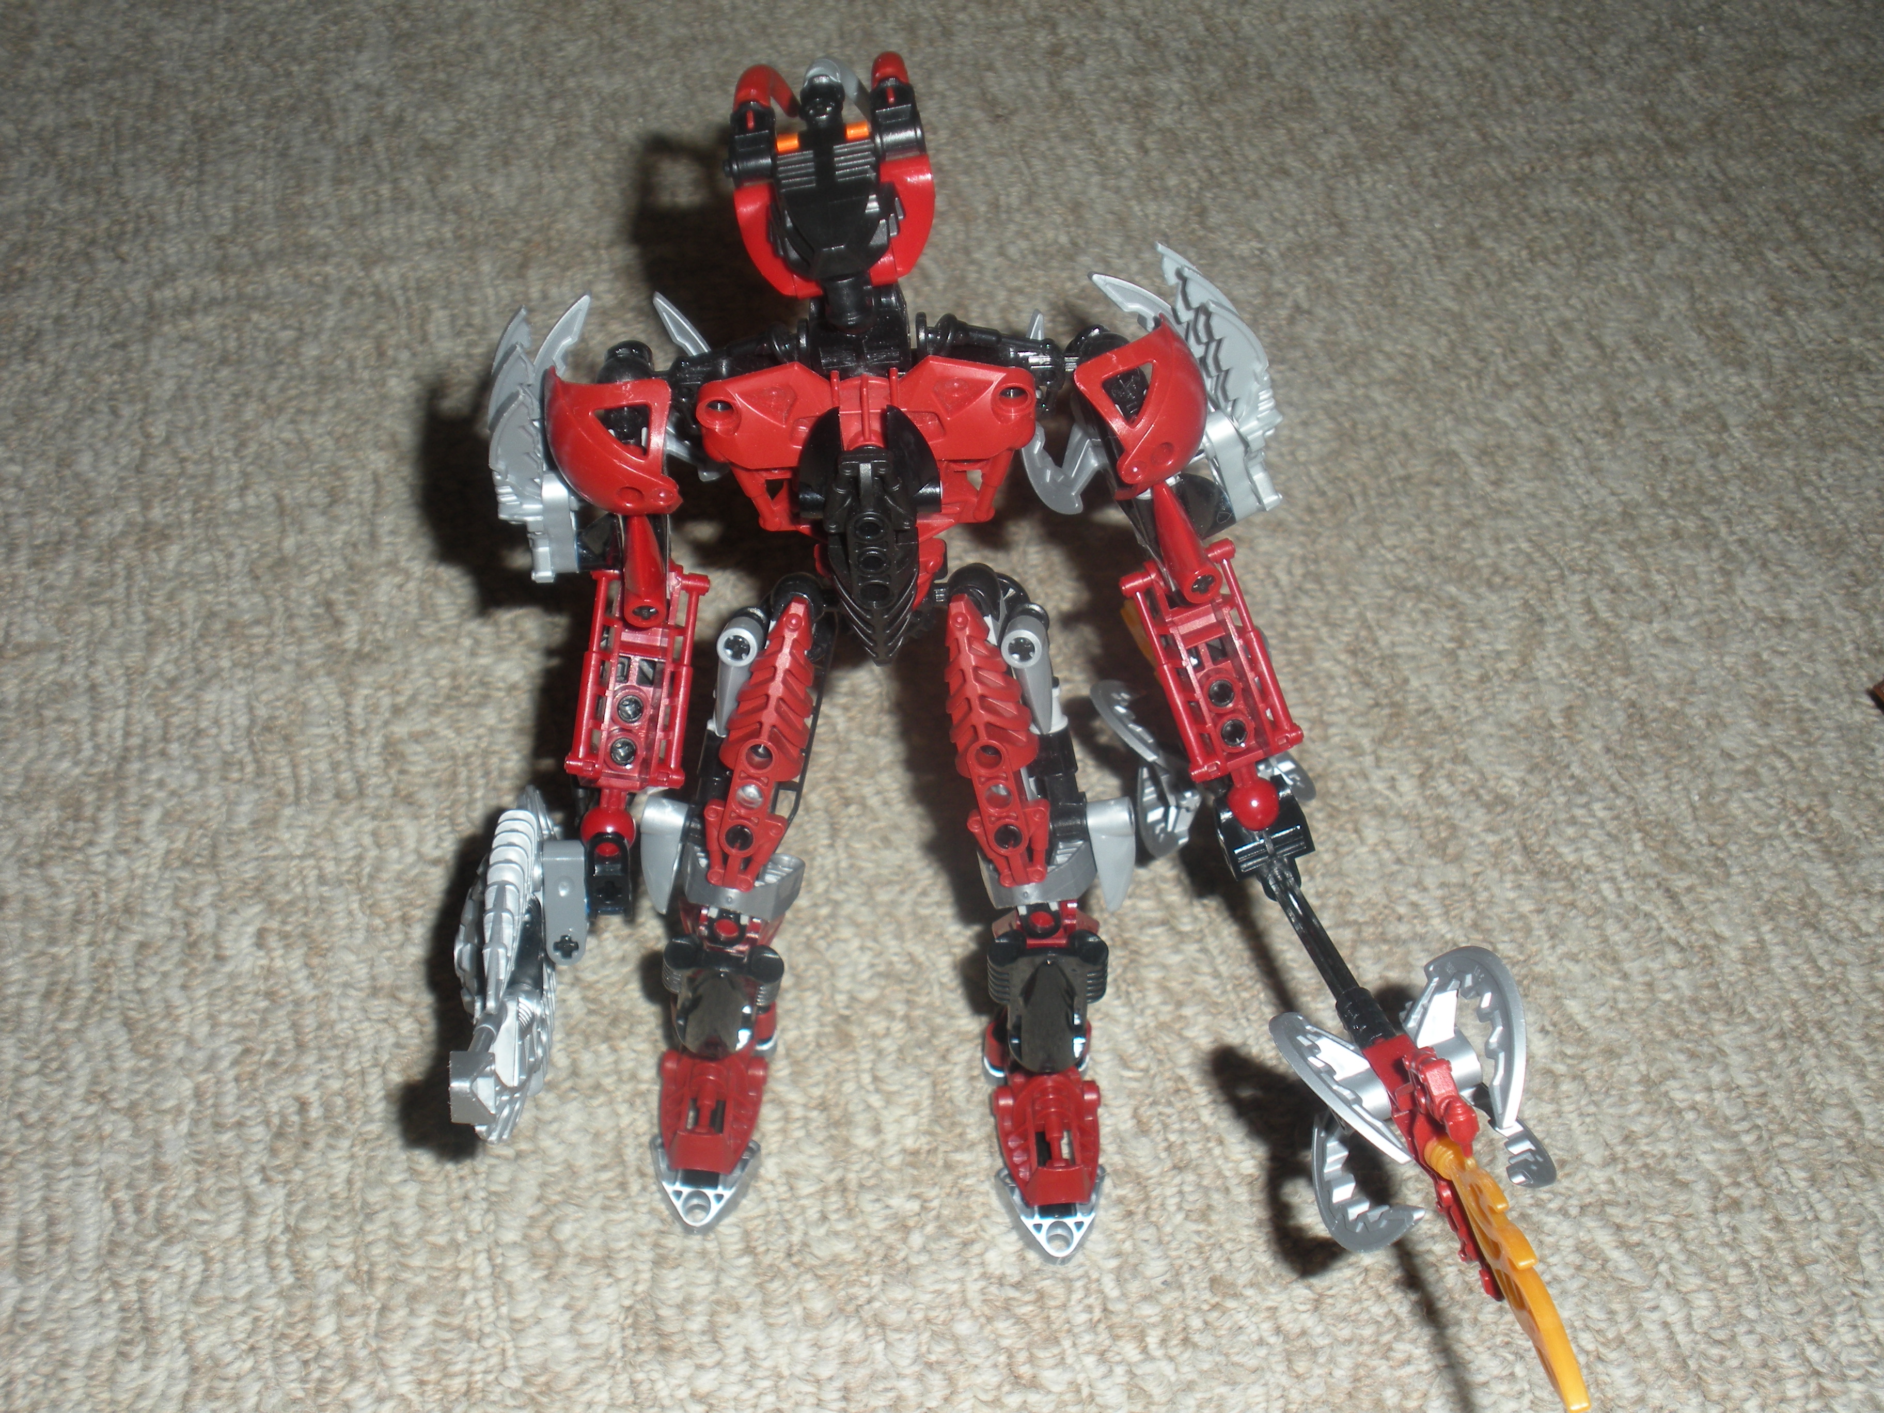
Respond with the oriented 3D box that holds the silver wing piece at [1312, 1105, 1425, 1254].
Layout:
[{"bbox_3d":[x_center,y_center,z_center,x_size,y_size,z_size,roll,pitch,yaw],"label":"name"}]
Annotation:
[{"bbox_3d":[0.080,0.087,0.447,0.021,0.010,0.029,-34,53,11],"label":"silver wing piece"}]

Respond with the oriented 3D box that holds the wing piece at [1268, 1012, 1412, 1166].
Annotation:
[{"bbox_3d":[0.073,0.070,0.437,0.034,0.011,0.019,47,36,18],"label":"wing piece"}]

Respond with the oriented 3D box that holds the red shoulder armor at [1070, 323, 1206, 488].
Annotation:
[{"bbox_3d":[0.034,-0.052,0.413,0.022,0.024,0.015,-28,33,1],"label":"red shoulder armor"}]

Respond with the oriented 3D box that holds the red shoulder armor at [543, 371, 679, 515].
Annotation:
[{"bbox_3d":[-0.056,-0.045,0.408,0.022,0.024,0.015,10,39,11],"label":"red shoulder armor"}]

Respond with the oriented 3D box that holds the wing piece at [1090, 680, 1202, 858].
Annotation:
[{"bbox_3d":[0.044,0.014,0.510,0.018,0.020,0.033,-16,52,-13],"label":"wing piece"}]

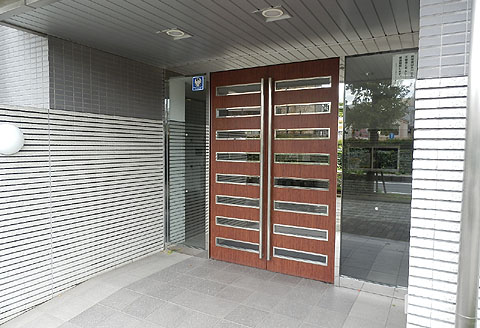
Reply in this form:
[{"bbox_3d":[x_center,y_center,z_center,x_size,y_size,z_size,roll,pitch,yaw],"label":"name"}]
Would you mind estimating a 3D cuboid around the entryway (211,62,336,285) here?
[{"bbox_3d":[0.319,0.065,3.858,1.579,2.368,0.100,2,4,28],"label":"entryway"}]

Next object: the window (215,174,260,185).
[{"bbox_3d":[-0.022,0.190,4.060,0.627,0.122,0.035,2,4,28],"label":"window"}]

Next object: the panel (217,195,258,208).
[{"bbox_3d":[-0.024,0.461,4.075,0.627,0.120,0.035,2,4,28],"label":"panel"}]

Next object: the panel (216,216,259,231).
[{"bbox_3d":[-0.026,0.730,4.090,0.627,0.120,0.035,2,4,28],"label":"panel"}]

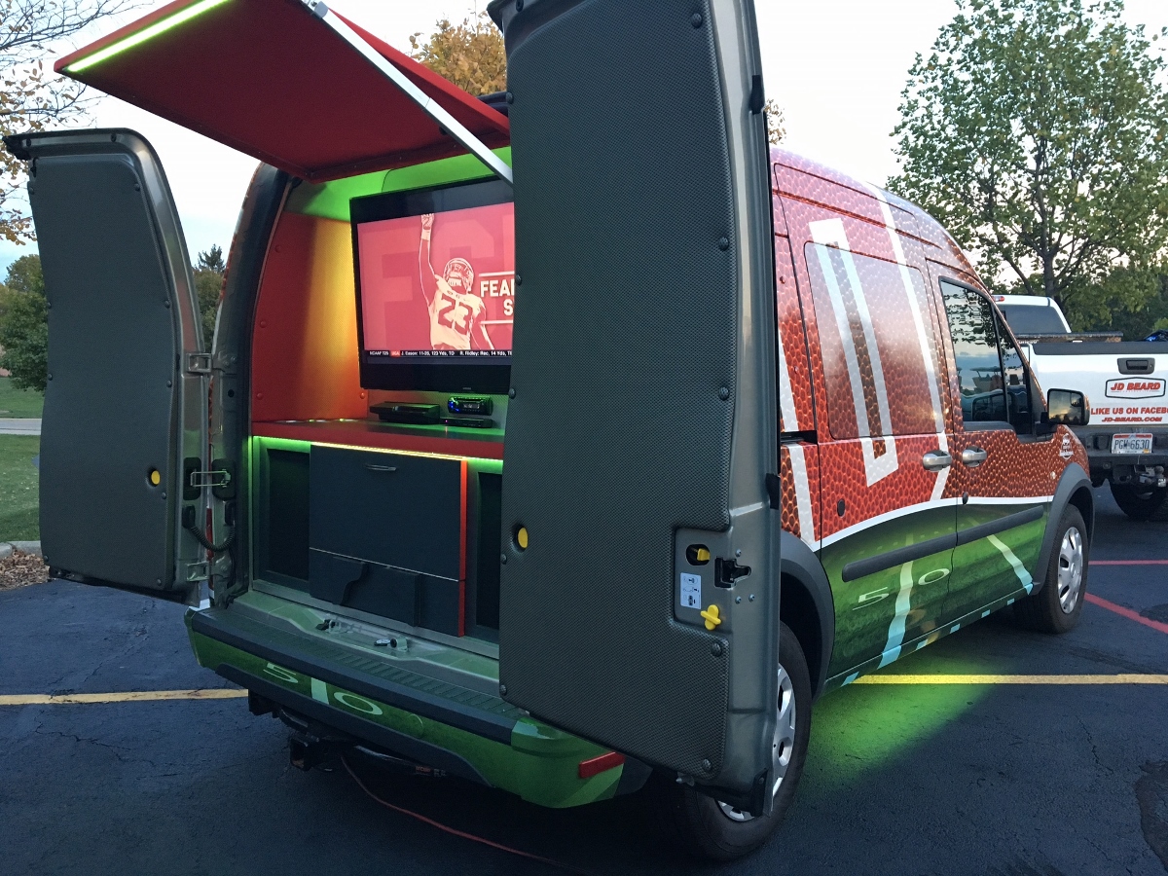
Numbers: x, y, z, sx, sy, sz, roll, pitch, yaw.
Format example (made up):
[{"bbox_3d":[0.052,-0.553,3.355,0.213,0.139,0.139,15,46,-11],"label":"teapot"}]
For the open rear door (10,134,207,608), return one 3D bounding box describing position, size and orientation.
[{"bbox_3d":[-1.565,-0.230,3.219,0.780,1.480,0.210,3,4,29],"label":"open rear door"}]

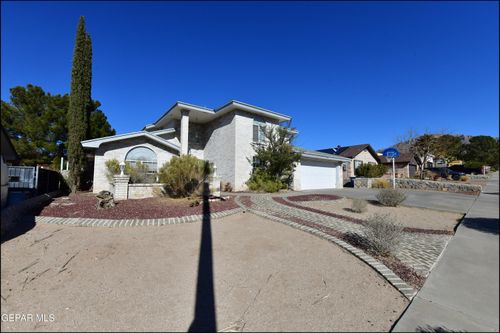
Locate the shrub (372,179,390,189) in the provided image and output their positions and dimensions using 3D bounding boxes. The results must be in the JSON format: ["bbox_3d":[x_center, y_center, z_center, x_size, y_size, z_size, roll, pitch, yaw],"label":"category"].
[{"bbox_3d":[11.213,1.450,16.577,1.200,0.850,1.150,3,-4,-38],"label":"shrub"}]

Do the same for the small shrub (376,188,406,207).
[{"bbox_3d":[6.136,1.321,8.448,1.050,0.760,1.000,3,-4,-38],"label":"small shrub"}]

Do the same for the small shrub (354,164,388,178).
[{"bbox_3d":[14.398,0.557,23.036,3.000,1.750,2.600,3,-4,-38],"label":"small shrub"}]

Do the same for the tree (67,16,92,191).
[{"bbox_3d":[-9.207,-3.391,10.380,1.000,9.750,1.000,3,-4,-38],"label":"tree"}]

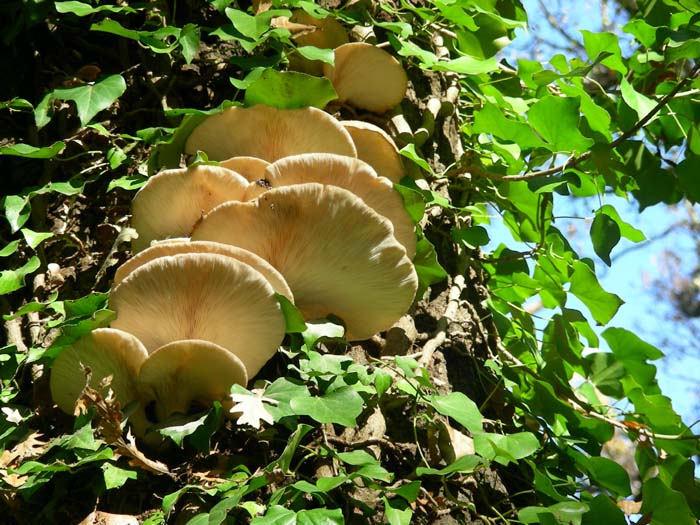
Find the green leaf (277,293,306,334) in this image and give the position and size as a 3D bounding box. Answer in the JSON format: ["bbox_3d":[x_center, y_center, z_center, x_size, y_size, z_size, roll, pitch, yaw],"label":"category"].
[{"bbox_3d":[-0.052,0.043,2.500,0.033,0.035,0.007,-17,-5,-13],"label":"green leaf"}]

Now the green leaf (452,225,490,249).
[{"bbox_3d":[0.102,-0.022,2.520,0.032,0.013,0.022,0,-25,0],"label":"green leaf"}]

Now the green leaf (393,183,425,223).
[{"bbox_3d":[0.045,-0.050,2.500,0.035,0.037,0.008,-17,-6,-19],"label":"green leaf"}]

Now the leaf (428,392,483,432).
[{"bbox_3d":[0.087,0.123,2.460,0.051,0.031,0.009,35,-36,8],"label":"leaf"}]

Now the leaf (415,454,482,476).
[{"bbox_3d":[0.086,0.179,2.640,0.058,0.015,0.035,0,-19,0],"label":"leaf"}]

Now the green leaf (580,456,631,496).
[{"bbox_3d":[0.211,0.177,2.470,0.042,0.028,0.024,0,-25,0],"label":"green leaf"}]

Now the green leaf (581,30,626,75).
[{"bbox_3d":[0.218,-0.181,2.580,0.038,0.034,0.018,0,-25,0],"label":"green leaf"}]

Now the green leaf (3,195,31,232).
[{"bbox_3d":[-0.281,-0.041,2.520,0.024,0.028,0.018,0,-25,0],"label":"green leaf"}]

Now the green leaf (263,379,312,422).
[{"bbox_3d":[-0.050,0.121,2.620,0.054,0.050,0.013,0,-32,0],"label":"green leaf"}]

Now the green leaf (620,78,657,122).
[{"bbox_3d":[0.241,-0.135,2.500,0.027,0.043,0.008,-30,-17,18],"label":"green leaf"}]

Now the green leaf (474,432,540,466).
[{"bbox_3d":[0.138,0.165,2.660,0.058,0.038,0.012,0,-49,0],"label":"green leaf"}]

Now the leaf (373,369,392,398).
[{"bbox_3d":[0.027,0.100,2.480,0.017,0.026,0.005,0,-20,0],"label":"leaf"}]

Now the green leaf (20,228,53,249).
[{"bbox_3d":[-0.263,-0.020,2.510,0.027,0.013,0.020,0,-25,0],"label":"green leaf"}]

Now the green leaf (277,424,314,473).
[{"bbox_3d":[-0.046,0.153,2.470,0.008,0.043,0.026,14,-8,36],"label":"green leaf"}]

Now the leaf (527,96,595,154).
[{"bbox_3d":[0.200,-0.130,2.840,0.064,0.056,0.014,0,-12,0],"label":"leaf"}]

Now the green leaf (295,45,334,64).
[{"bbox_3d":[-0.030,-0.175,2.520,0.035,0.024,0.008,0,-46,-12],"label":"green leaf"}]

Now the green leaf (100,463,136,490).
[{"bbox_3d":[-0.187,0.173,2.420,0.030,0.021,0.018,0,-25,0],"label":"green leaf"}]

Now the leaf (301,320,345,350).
[{"bbox_3d":[-0.022,0.059,2.430,0.037,0.019,0.021,0,-25,0],"label":"leaf"}]

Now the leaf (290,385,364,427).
[{"bbox_3d":[-0.018,0.117,2.460,0.061,0.043,0.011,-6,-40,-9],"label":"leaf"}]

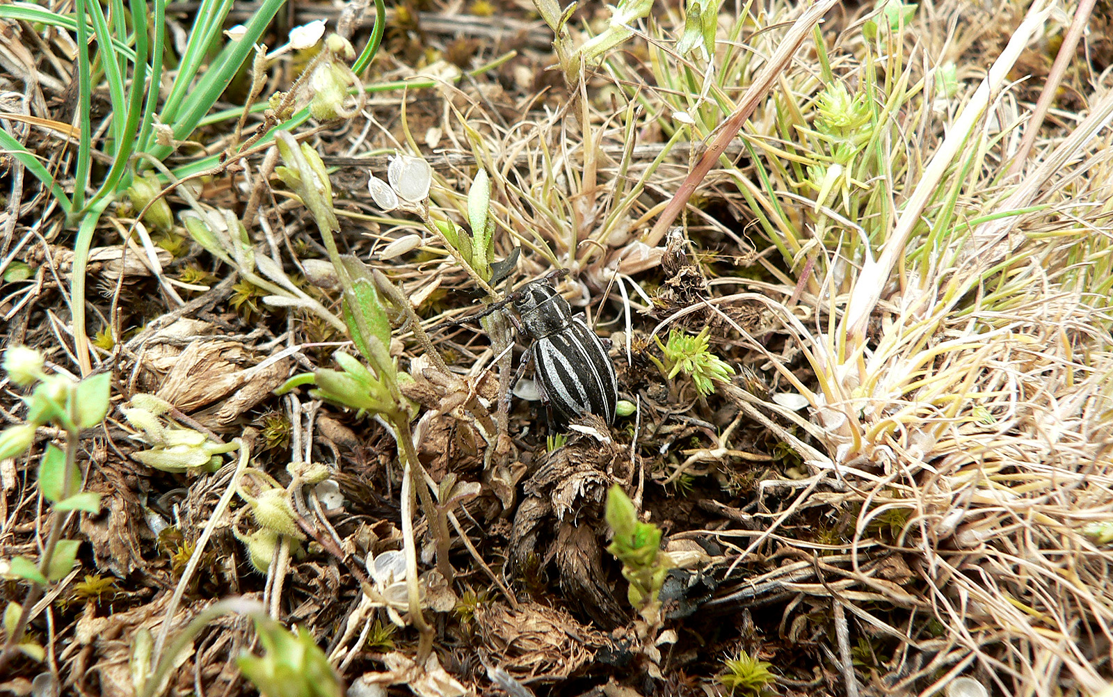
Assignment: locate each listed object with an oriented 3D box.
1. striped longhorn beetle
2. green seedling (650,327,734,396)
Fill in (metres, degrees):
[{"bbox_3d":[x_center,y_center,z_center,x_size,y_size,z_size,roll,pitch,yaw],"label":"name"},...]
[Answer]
[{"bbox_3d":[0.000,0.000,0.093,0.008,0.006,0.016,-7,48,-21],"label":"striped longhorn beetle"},{"bbox_3d":[0.011,0.001,0.092,0.007,0.005,0.005,0,42,0],"label":"green seedling"}]

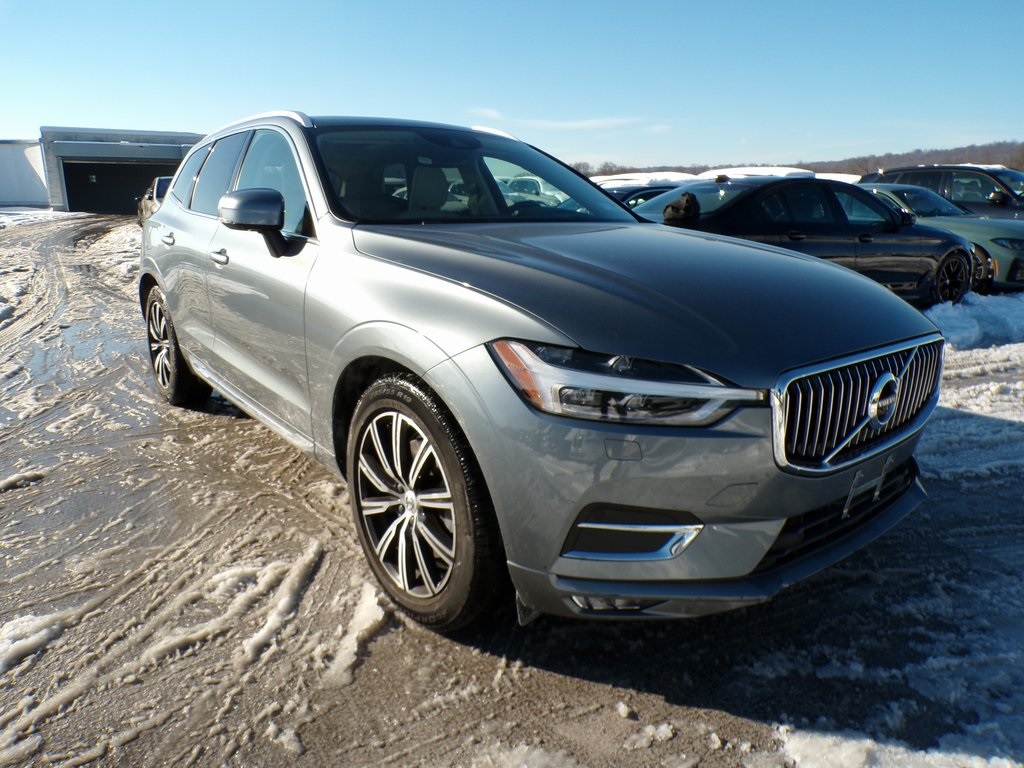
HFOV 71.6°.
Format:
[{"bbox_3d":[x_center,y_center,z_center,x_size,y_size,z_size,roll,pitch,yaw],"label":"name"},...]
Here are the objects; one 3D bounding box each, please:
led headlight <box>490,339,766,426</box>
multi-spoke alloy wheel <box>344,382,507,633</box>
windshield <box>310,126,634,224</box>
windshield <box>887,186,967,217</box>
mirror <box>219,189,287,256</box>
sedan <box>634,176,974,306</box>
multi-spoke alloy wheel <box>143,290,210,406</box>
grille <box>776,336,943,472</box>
[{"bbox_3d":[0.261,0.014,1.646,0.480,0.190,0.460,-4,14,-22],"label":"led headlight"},{"bbox_3d":[-0.221,0.326,2.026,0.250,0.730,0.730,-9,17,-37],"label":"multi-spoke alloy wheel"},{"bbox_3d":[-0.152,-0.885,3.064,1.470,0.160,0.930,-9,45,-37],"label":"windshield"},{"bbox_3d":[6.090,-2.645,10.400,1.340,0.150,0.790,-7,45,-31],"label":"windshield"},{"bbox_3d":[-0.846,-0.550,2.438,0.240,0.230,0.220,-9,17,-37],"label":"mirror"},{"bbox_3d":[3.279,-1.643,8.251,4.930,1.470,1.868,-6,15,-26],"label":"sedan"},{"bbox_3d":[-1.976,-0.235,4.219,0.250,0.730,0.730,-9,17,-37],"label":"multi-spoke alloy wheel"},{"bbox_3d":[0.945,0.044,1.835,0.820,0.280,0.130,-9,17,-37],"label":"grille"}]

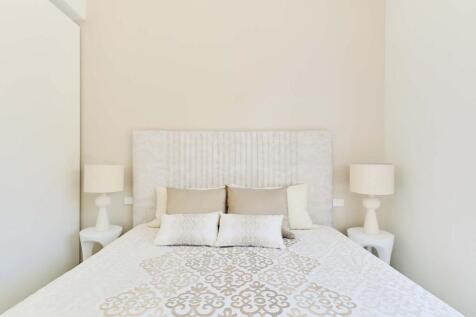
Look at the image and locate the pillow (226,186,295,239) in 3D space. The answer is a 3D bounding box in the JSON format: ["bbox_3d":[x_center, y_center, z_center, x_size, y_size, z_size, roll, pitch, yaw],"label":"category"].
[{"bbox_3d":[0.170,0.450,1.800,0.550,0.430,0.150,0,-22,0],"label":"pillow"}]

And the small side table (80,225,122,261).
[{"bbox_3d":[-1.235,0.885,1.930,0.370,0.460,0.370,0,0,0],"label":"small side table"}]

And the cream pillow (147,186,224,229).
[{"bbox_3d":[-0.460,0.450,1.900,0.640,0.420,0.150,0,-18,0],"label":"cream pillow"}]

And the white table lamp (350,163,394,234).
[{"bbox_3d":[1.185,0.352,1.870,0.335,0.605,0.335,0,0,0],"label":"white table lamp"}]

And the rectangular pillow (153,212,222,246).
[{"bbox_3d":[-0.378,0.540,1.670,0.480,0.270,0.120,0,-38,0],"label":"rectangular pillow"}]

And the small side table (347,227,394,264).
[{"bbox_3d":[1.170,0.885,1.870,0.380,0.460,0.380,0,0,0],"label":"small side table"}]

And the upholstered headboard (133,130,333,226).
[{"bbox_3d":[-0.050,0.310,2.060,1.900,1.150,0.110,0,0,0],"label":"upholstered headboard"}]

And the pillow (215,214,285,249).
[{"bbox_3d":[0.107,0.540,1.655,0.480,0.270,0.120,0,-38,0],"label":"pillow"}]

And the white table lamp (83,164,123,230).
[{"bbox_3d":[-1.215,0.358,1.940,0.330,0.595,0.330,0,0,0],"label":"white table lamp"}]

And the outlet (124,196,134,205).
[{"bbox_3d":[-1.085,0.426,2.120,0.100,0.075,0.015,0,0,0],"label":"outlet"}]

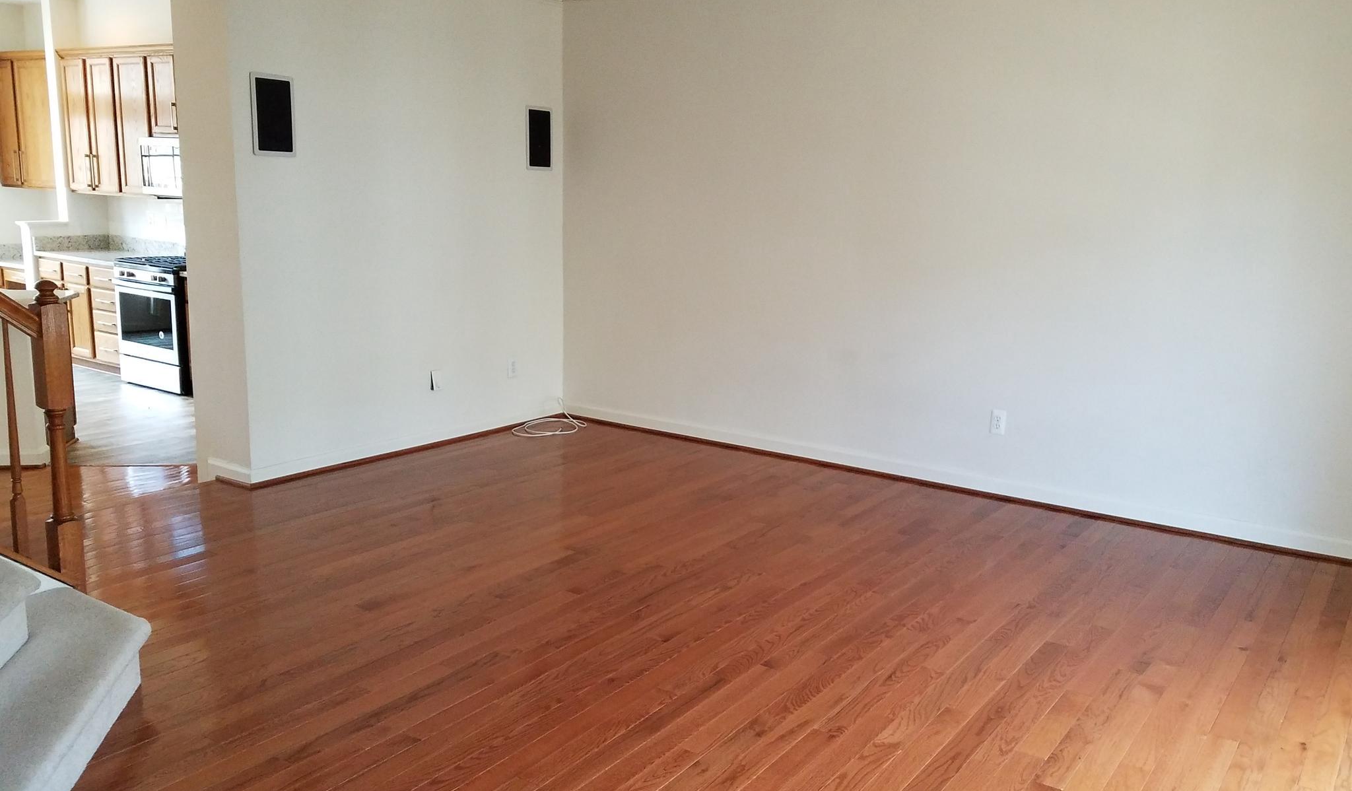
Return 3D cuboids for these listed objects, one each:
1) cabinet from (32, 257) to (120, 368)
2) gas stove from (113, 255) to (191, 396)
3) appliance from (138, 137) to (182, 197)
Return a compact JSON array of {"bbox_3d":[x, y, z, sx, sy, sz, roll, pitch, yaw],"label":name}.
[{"bbox_3d":[-4.615,-0.691,8.405,1.152,0.842,0.591,9,14,30],"label":"cabinet"},{"bbox_3d":[-3.815,-0.552,7.876,0.745,0.931,0.680,9,14,30],"label":"gas stove"},{"bbox_3d":[-3.683,-1.740,7.760,0.746,0.424,0.394,9,14,30],"label":"appliance"}]

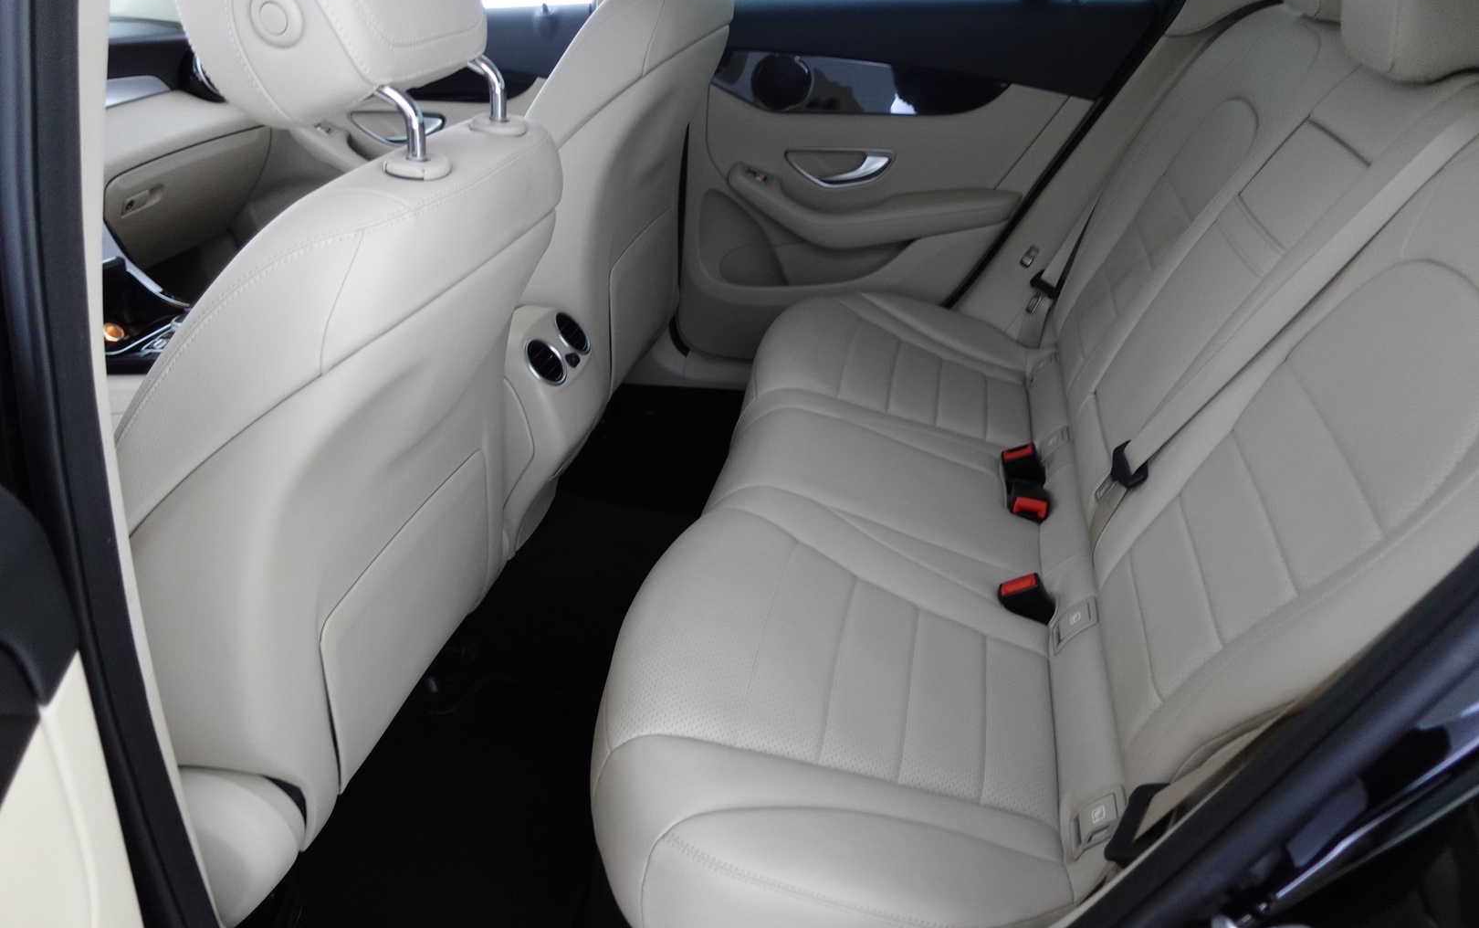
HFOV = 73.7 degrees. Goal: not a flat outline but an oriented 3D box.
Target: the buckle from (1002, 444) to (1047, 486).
[{"bbox_3d":[0.418,0.009,1.447,0.046,0.062,0.027,-17,27,15],"label":"buckle"}]

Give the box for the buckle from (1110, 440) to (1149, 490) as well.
[{"bbox_3d":[0.472,0.001,1.195,0.022,0.045,0.062,6,55,-18],"label":"buckle"}]

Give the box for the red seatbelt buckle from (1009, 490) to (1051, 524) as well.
[{"bbox_3d":[0.400,0.051,1.367,0.046,0.027,0.060,10,18,7],"label":"red seatbelt buckle"}]

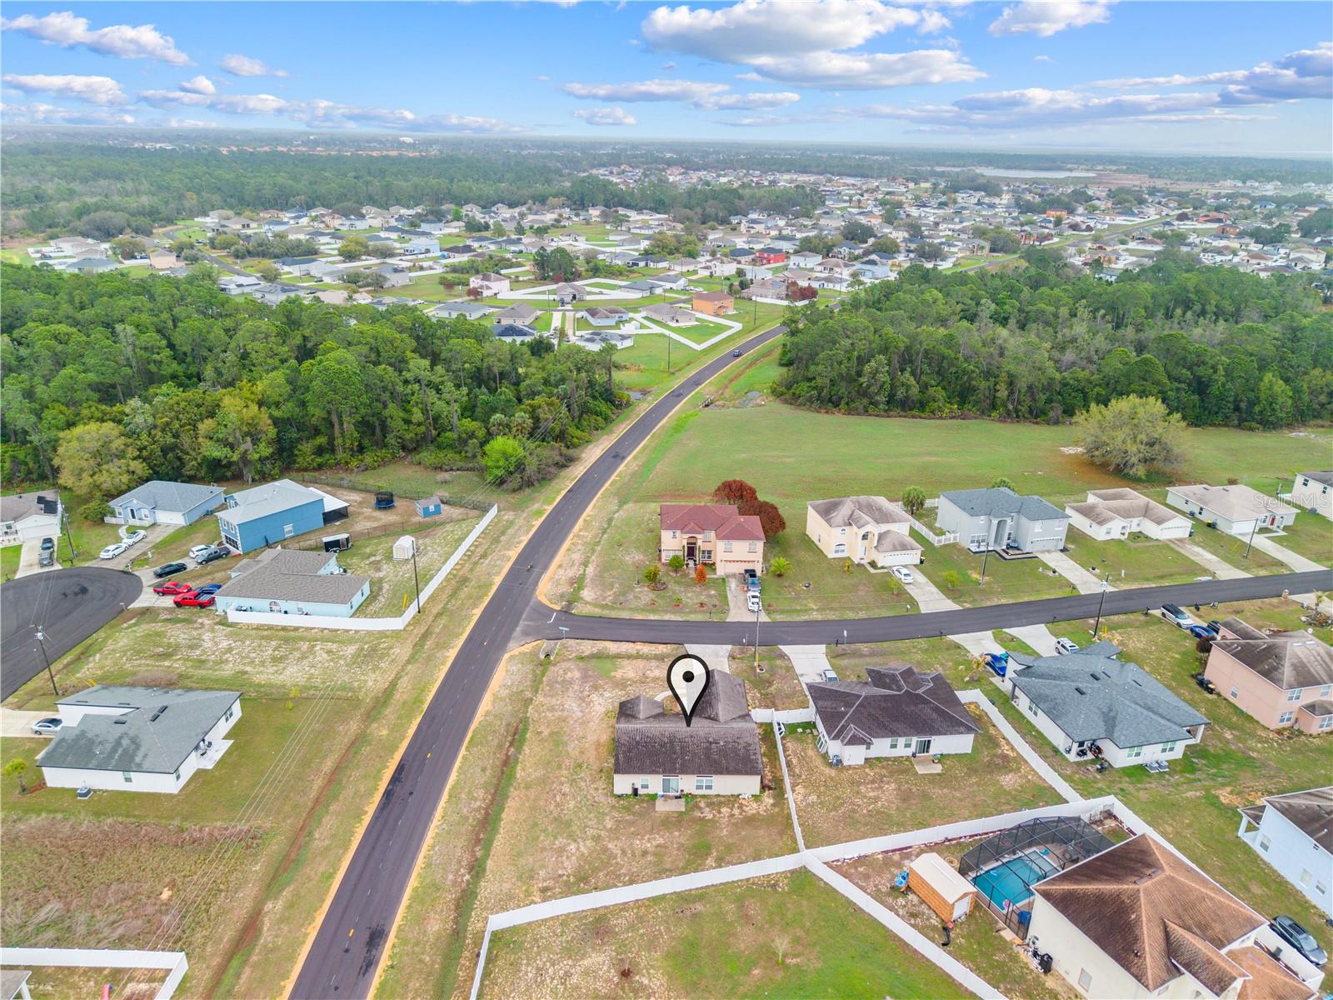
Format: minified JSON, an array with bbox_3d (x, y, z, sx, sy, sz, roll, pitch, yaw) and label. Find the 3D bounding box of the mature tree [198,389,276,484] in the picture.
[{"bbox_3d":[-81.500,-11.485,175.633,14.000,17.500,14.000,1,21,0],"label":"mature tree"}]

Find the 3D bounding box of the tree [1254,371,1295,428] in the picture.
[{"bbox_3d":[148.458,-24.292,224.692,8.900,13.600,8.900,1,22,0],"label":"tree"}]

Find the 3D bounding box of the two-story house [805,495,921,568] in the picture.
[{"bbox_3d":[34.209,4.406,159.738,14.900,7.900,16.600,-4,22,-12],"label":"two-story house"}]

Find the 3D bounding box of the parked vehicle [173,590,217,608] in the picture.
[{"bbox_3d":[-67.418,14.304,132.256,5.550,1.850,1.950,2,22,3],"label":"parked vehicle"}]

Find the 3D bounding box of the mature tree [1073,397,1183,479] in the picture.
[{"bbox_3d":[98.478,-14.029,194.552,22.000,15.000,21.500,1,22,0],"label":"mature tree"}]

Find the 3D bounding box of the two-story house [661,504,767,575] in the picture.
[{"bbox_3d":[7.236,5.490,150.089,16.400,8.100,14.600,1,21,0],"label":"two-story house"}]

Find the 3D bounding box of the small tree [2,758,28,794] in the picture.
[{"bbox_3d":[-66.594,28.382,94.867,2.500,3.900,2.500,1,22,0],"label":"small tree"}]

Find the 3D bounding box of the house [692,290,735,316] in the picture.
[{"bbox_3d":[18.562,-77.369,361.646,10.780,7.700,13.030,20,28,40],"label":"house"}]

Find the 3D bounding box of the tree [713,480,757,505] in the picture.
[{"bbox_3d":[12.641,-0.954,170.153,8.000,5.600,8.000,1,21,0],"label":"tree"}]

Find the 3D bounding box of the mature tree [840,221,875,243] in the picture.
[{"bbox_3d":[129.007,-178.293,618.716,23.000,14.500,21.000,1,22,0],"label":"mature tree"}]

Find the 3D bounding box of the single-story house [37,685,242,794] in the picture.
[{"bbox_3d":[-59.774,24.880,101.508,19.980,5.000,14.810,2,22,2],"label":"single-story house"}]

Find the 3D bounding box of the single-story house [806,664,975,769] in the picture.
[{"bbox_3d":[26.013,23.713,108.637,17.490,5.300,15.250,-1,22,-6],"label":"single-story house"}]

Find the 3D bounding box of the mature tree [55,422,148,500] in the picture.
[{"bbox_3d":[-105.045,-7.908,172.528,16.800,12.200,16.800,1,21,0],"label":"mature tree"}]

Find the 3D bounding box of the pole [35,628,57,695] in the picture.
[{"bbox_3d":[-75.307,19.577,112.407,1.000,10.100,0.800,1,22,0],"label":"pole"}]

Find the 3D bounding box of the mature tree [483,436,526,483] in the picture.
[{"bbox_3d":[-31.873,-8.000,181.439,8.300,8.700,8.300,1,21,0],"label":"mature tree"}]

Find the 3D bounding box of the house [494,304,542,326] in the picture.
[{"bbox_3d":[-54.088,-66.956,334.391,14.000,4.800,17.000,1,22,0],"label":"house"}]

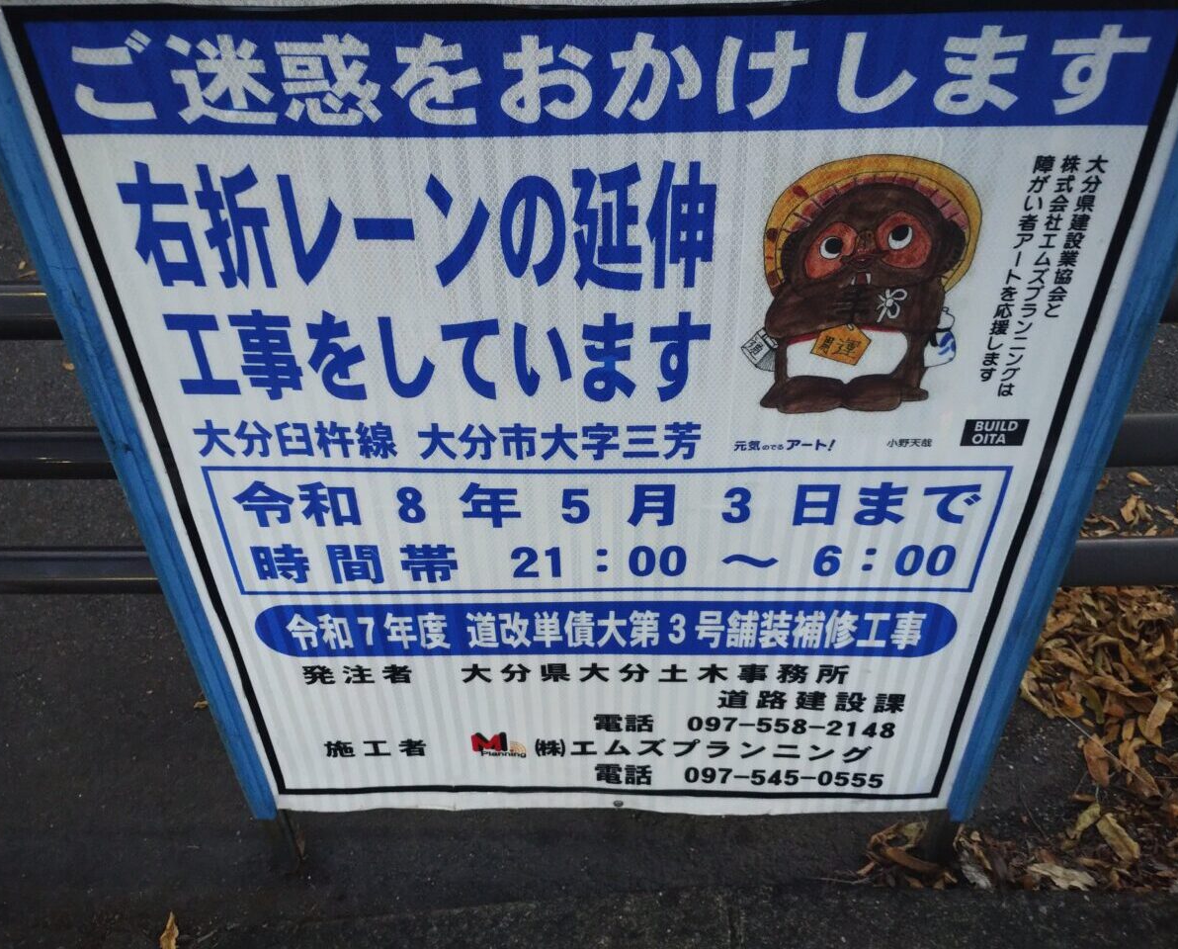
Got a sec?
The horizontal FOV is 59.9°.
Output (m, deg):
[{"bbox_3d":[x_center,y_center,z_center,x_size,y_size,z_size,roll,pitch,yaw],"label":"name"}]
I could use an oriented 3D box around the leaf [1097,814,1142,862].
[{"bbox_3d":[0.851,0.584,1.644,0.034,0.018,0.084,-8,39,-8],"label":"leaf"}]

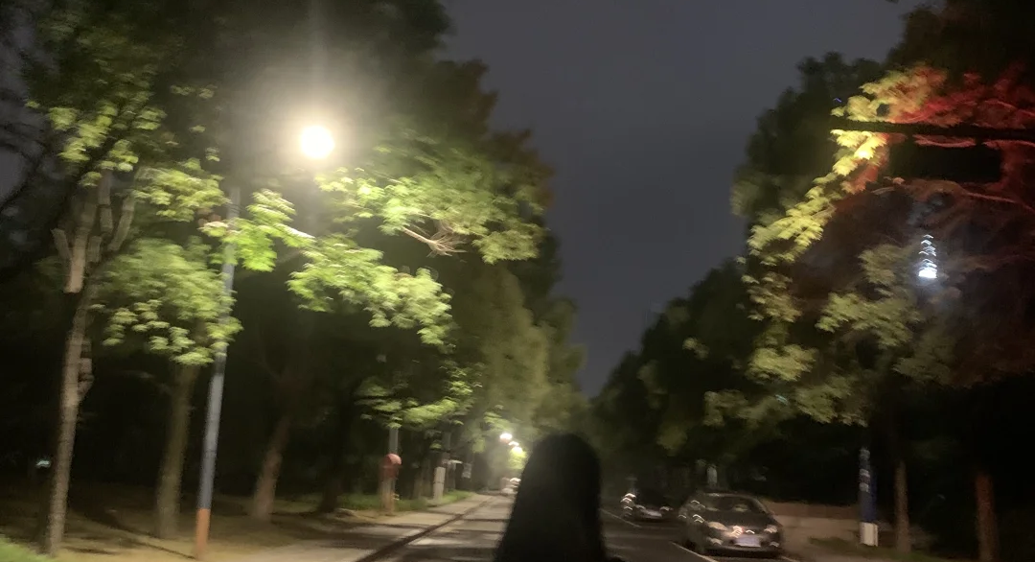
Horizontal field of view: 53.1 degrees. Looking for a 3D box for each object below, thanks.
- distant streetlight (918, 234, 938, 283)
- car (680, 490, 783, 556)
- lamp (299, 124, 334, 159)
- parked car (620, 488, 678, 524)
[{"bbox_3d":[9.649,-0.520,24.380,0.450,0.900,0.450,2,-11,1],"label":"distant streetlight"},{"bbox_3d":[5.211,5.990,25.724,1.780,1.460,4.550,2,-11,1],"label":"car"},{"bbox_3d":[-3.468,-2.405,17.926,0.550,0.450,0.500,2,-11,1],"label":"lamp"},{"bbox_3d":[5.862,9.935,46.322,1.780,1.460,4.500,2,-11,1],"label":"parked car"}]

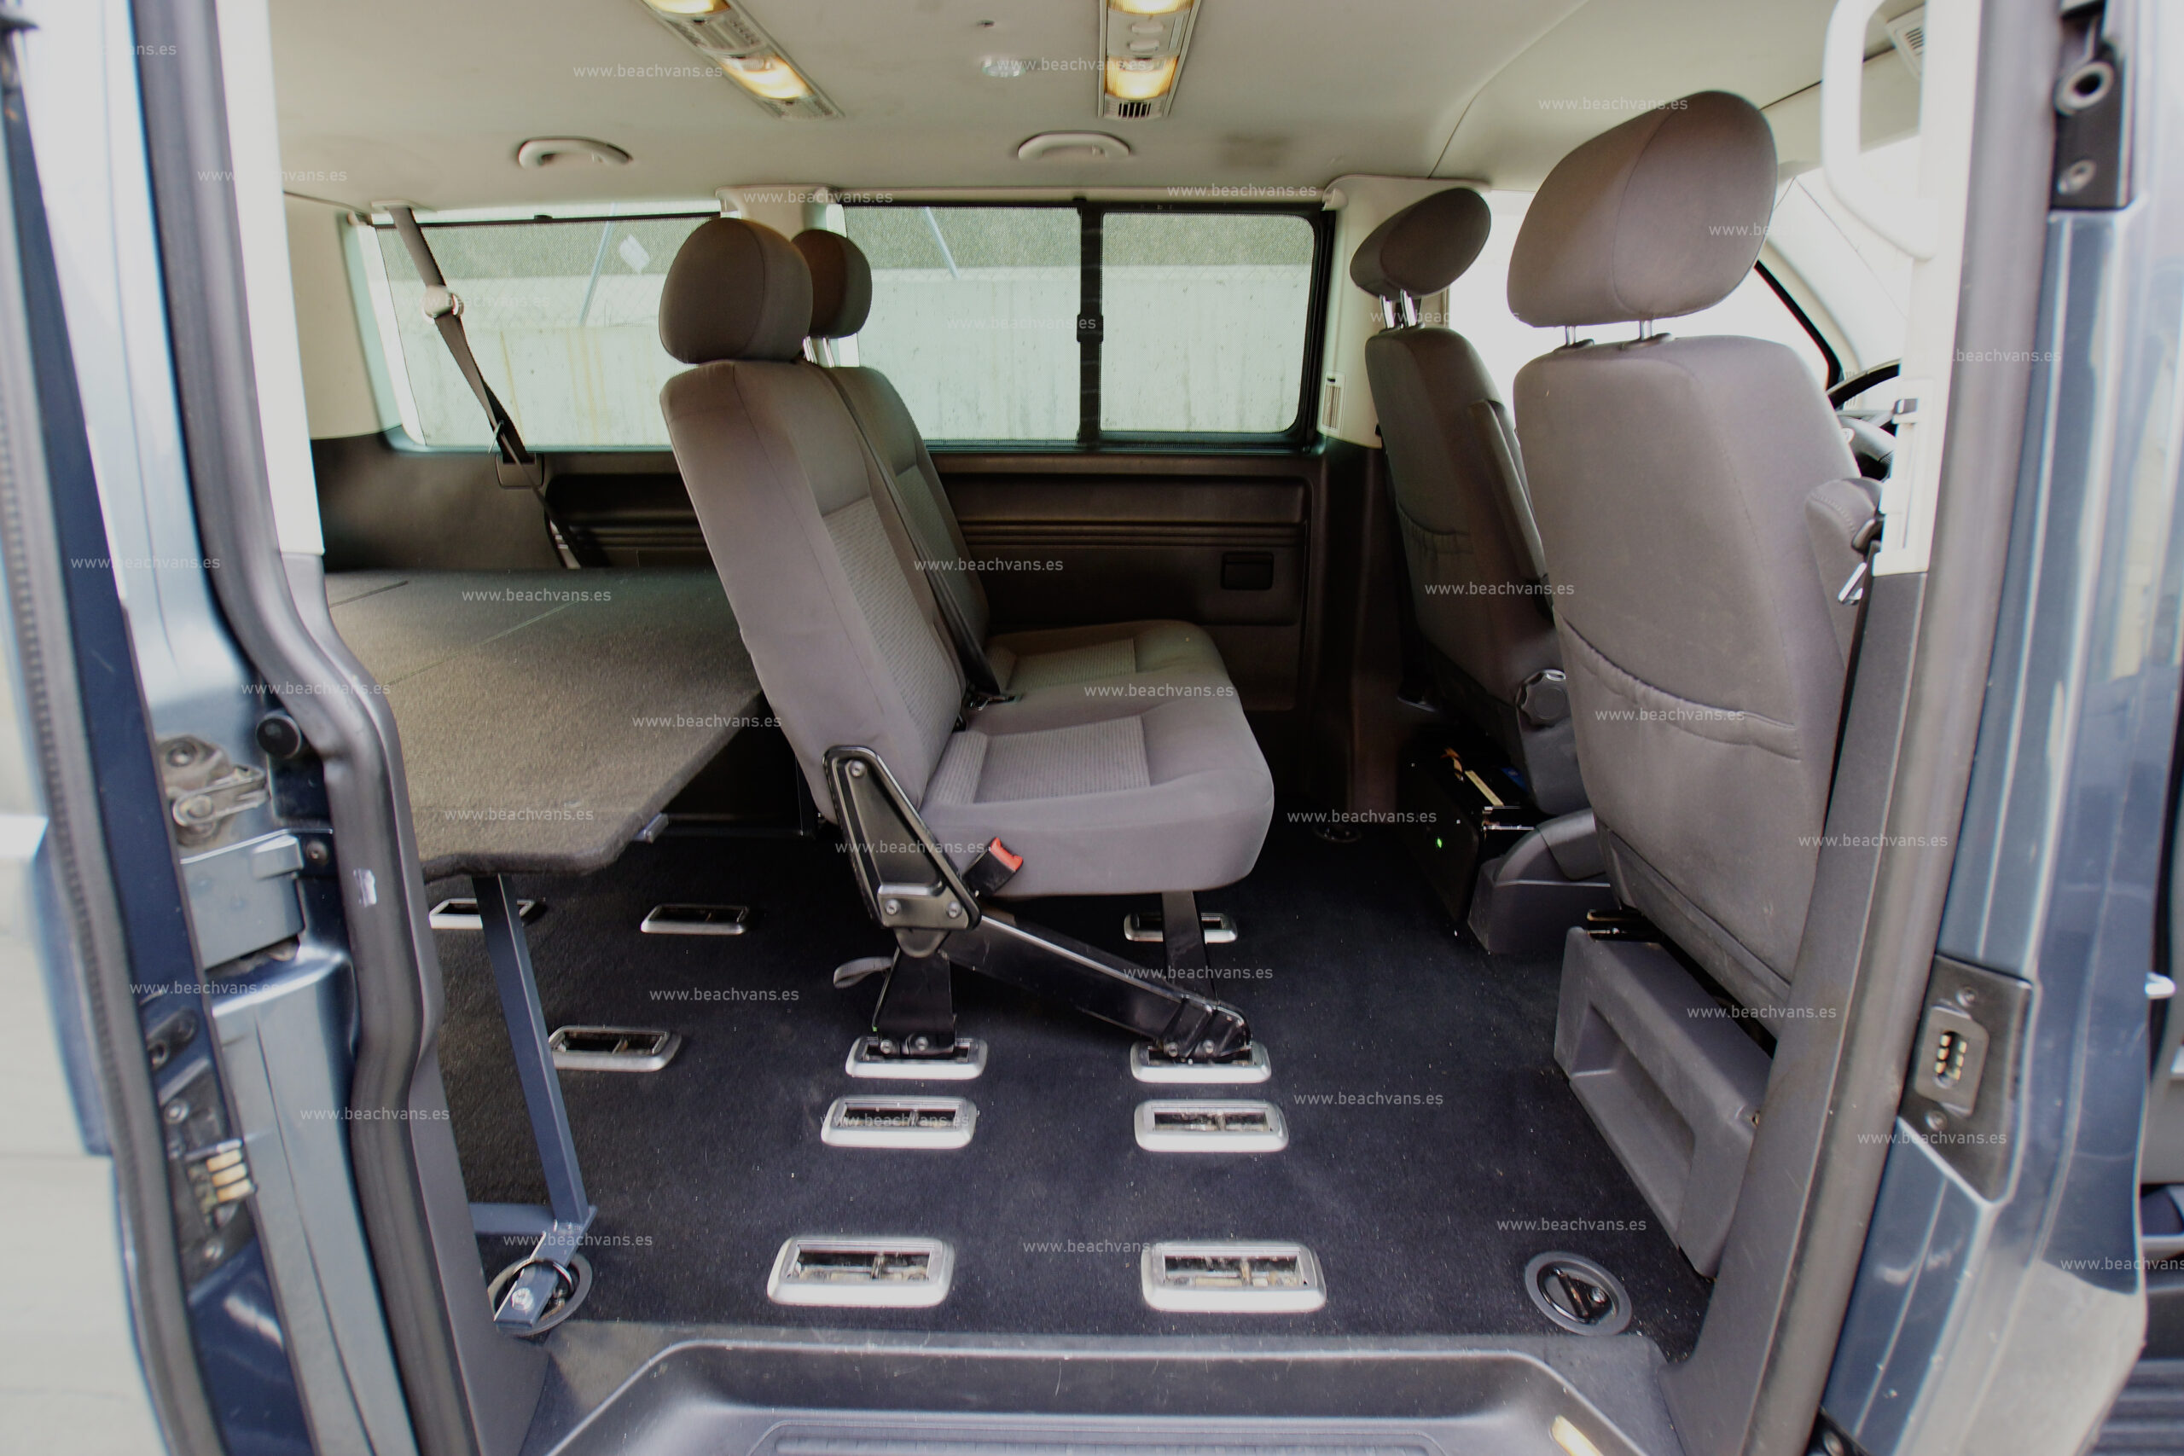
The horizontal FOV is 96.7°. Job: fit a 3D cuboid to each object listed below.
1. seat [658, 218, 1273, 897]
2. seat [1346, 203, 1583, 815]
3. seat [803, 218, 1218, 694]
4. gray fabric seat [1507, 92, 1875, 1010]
[{"bbox_3d":[-0.145,-0.251,1.392,0.780,0.849,0.500,1,20,0],"label":"seat"},{"bbox_3d":[0.897,-0.416,1.786,0.862,1.005,0.520,1,20,0],"label":"seat"},{"bbox_3d":[-0.148,-0.450,1.854,0.780,0.890,0.495,1,20,0],"label":"seat"},{"bbox_3d":[0.895,-0.130,1.108,0.862,1.000,0.520,1,20,0],"label":"gray fabric seat"}]

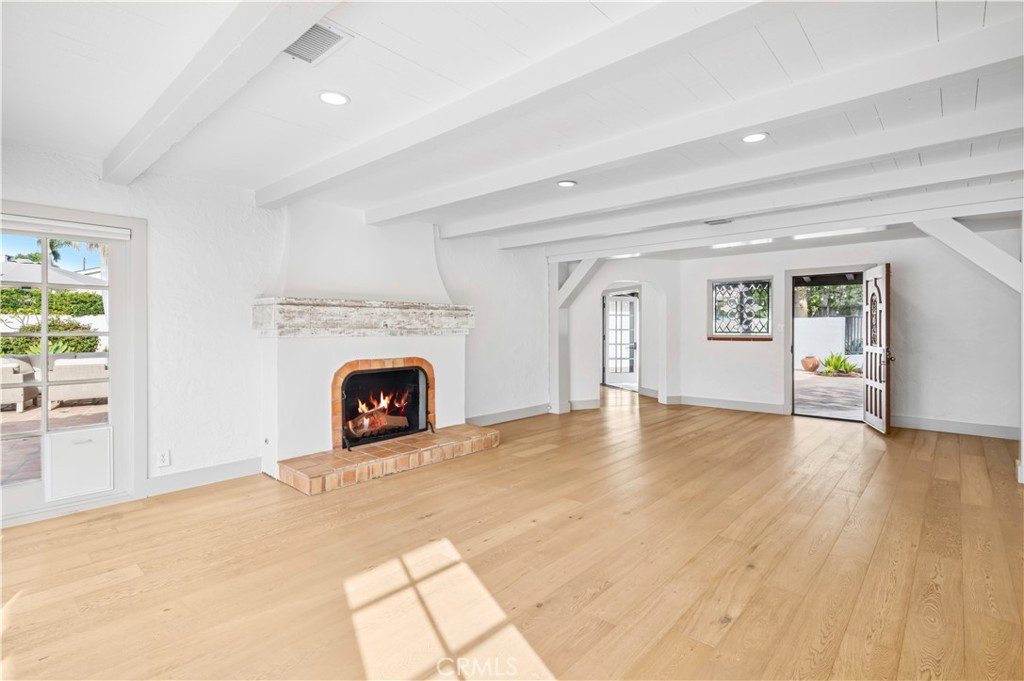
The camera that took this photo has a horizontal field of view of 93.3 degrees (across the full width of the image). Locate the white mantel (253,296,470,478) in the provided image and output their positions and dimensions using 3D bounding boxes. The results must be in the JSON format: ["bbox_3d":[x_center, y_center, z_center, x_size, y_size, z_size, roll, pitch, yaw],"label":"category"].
[{"bbox_3d":[-1.356,0.397,4.957,0.433,1.546,2.274,1,2,41],"label":"white mantel"}]

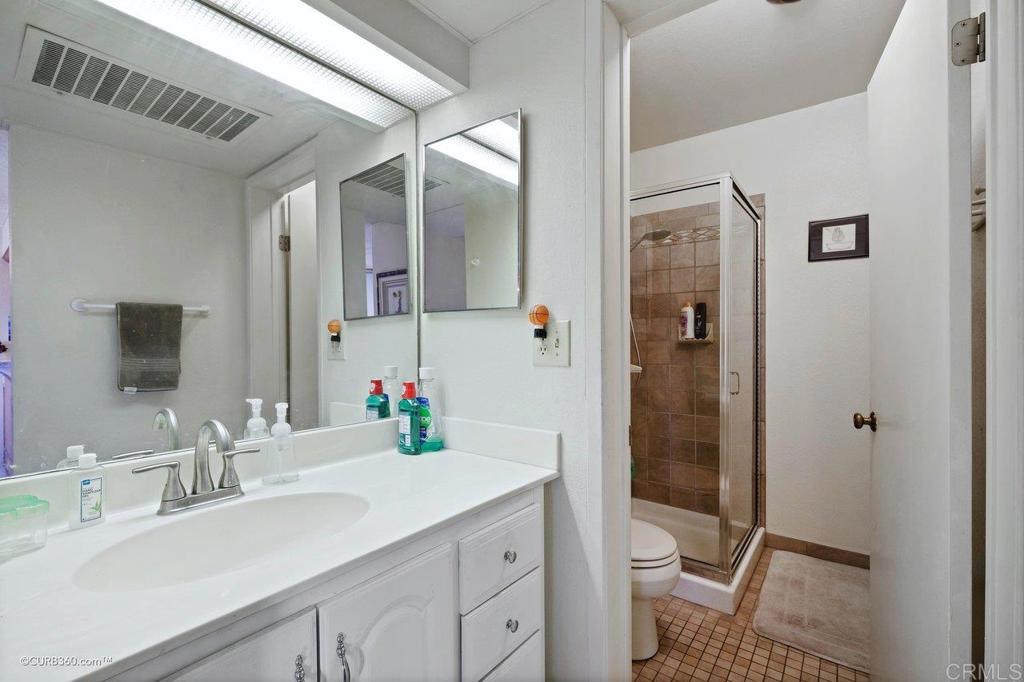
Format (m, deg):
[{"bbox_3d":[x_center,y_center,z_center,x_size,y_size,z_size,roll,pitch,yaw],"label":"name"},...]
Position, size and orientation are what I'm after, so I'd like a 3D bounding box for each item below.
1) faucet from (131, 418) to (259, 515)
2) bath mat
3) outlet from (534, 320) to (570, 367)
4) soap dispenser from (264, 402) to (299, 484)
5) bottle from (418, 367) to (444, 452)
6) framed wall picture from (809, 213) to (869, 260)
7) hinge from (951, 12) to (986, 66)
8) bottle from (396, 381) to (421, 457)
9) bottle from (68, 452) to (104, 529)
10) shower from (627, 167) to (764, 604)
[{"bbox_3d":[-0.619,0.252,0.876,0.165,0.182,0.224,0,-1,39],"label":"faucet"},{"bbox_3d":[1.443,1.183,1.939,0.530,0.020,0.860,0,-1,35],"label":"bath mat"},{"bbox_3d":[0.111,0.008,1.169,0.121,0.122,0.011,0,-1,39],"label":"outlet"},{"bbox_3d":[-0.570,0.249,1.053,0.074,0.192,0.056,1,-1,-31],"label":"soap dispenser"},{"bbox_3d":[-0.267,0.217,1.379,0.085,0.264,0.062,0,-1,36],"label":"bottle"},{"bbox_3d":[1.728,-0.549,2.258,0.267,0.221,0.020,0,-1,39],"label":"framed wall picture"},{"bbox_3d":[0.855,-0.565,0.800,0.050,0.088,0.020,0,-1,29],"label":"hinge"},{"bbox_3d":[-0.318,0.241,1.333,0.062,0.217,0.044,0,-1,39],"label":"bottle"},{"bbox_3d":[-0.794,0.276,0.798,0.034,0.131,0.049,0,-1,39],"label":"bottle"},{"bbox_3d":[0.902,0.224,2.416,0.810,1.940,0.800,0,-1,39],"label":"shower"}]

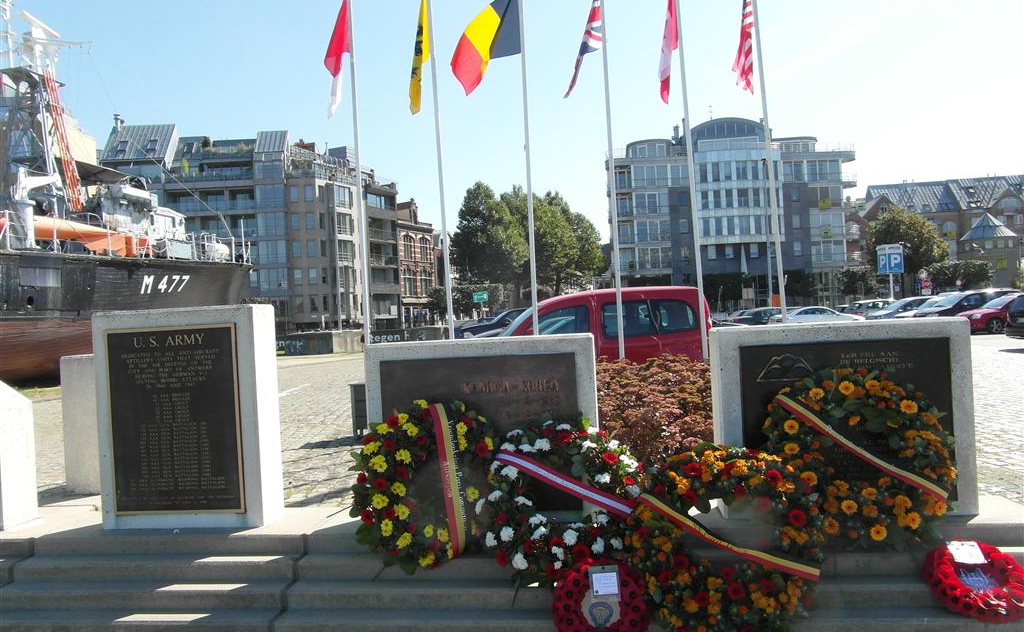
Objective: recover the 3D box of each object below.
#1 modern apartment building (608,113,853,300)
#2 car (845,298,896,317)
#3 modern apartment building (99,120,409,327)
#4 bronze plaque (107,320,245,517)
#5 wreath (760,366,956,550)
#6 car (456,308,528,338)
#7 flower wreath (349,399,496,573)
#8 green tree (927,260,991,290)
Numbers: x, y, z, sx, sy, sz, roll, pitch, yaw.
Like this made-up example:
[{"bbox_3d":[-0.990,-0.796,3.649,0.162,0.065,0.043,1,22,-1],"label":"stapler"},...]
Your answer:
[{"bbox_3d":[24.200,-10.700,81.500,25.300,20.800,13.500,-3,0,0],"label":"modern apartment building"},{"bbox_3d":[19.428,-0.083,37.500,4.200,1.500,1.750,-3,0,-15],"label":"car"},{"bbox_3d":[-28.735,-8.579,80.500,30.500,23.000,13.000,-3,0,0],"label":"modern apartment building"},{"bbox_3d":[-1.961,0.612,4.122,0.800,1.080,0.040,-3,0,7],"label":"bronze plaque"},{"bbox_3d":[1.693,0.698,3.480,0.870,0.870,0.180,-3,-11,7],"label":"wreath"},{"bbox_3d":[0.491,0.469,22.500,4.350,1.460,1.760,-3,0,-20],"label":"car"},{"bbox_3d":[-0.511,0.967,4.050,0.800,0.930,0.200,-3,-15,8],"label":"flower wreath"},{"bbox_3d":[39.530,-2.884,63.000,5.000,4.100,4.000,-3,0,0],"label":"green tree"}]

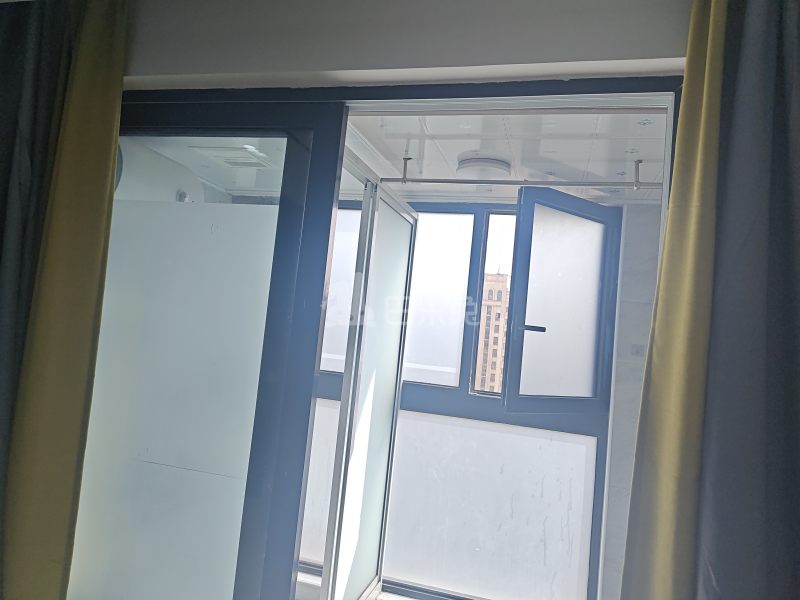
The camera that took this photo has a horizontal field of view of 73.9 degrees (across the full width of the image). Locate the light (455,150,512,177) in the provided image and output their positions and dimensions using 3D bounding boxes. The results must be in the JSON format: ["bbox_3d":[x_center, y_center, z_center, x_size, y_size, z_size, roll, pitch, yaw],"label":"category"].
[{"bbox_3d":[0.388,-0.573,2.440,0.250,0.066,0.250,5,-3,16],"label":"light"}]

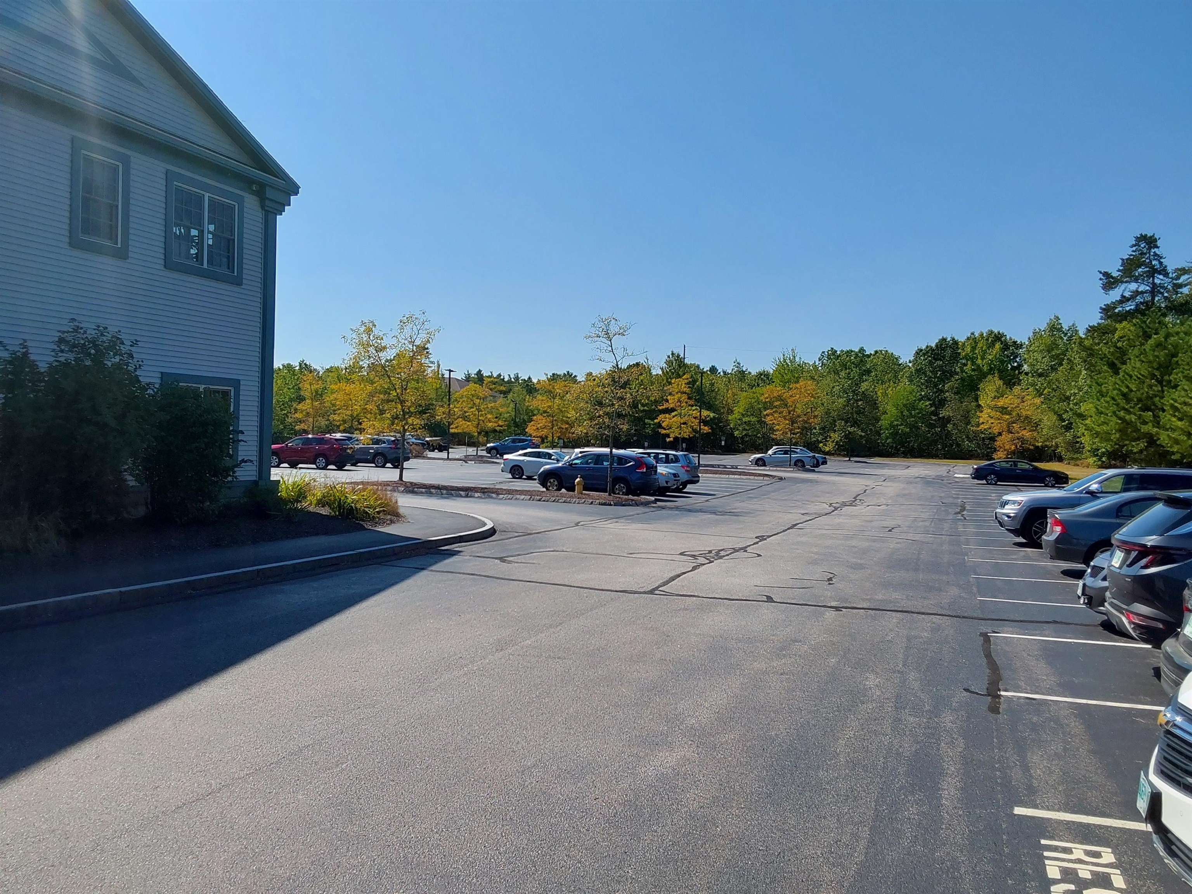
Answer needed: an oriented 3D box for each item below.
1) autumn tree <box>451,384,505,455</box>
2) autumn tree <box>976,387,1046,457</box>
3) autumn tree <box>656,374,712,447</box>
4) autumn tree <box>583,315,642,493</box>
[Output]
[{"bbox_3d":[-10.344,-2.390,85.966,4.500,6.250,4.500,1,1,0],"label":"autumn tree"},{"bbox_3d":[41.524,-2.135,95.596,6.835,8.013,6.835,2,1,20],"label":"autumn tree"},{"bbox_3d":[6.183,-2.062,68.732,3.985,6.300,3.985,2,1,20],"label":"autumn tree"},{"bbox_3d":[0.645,-1.413,32.566,2.100,6.100,2.100,1,1,0],"label":"autumn tree"}]

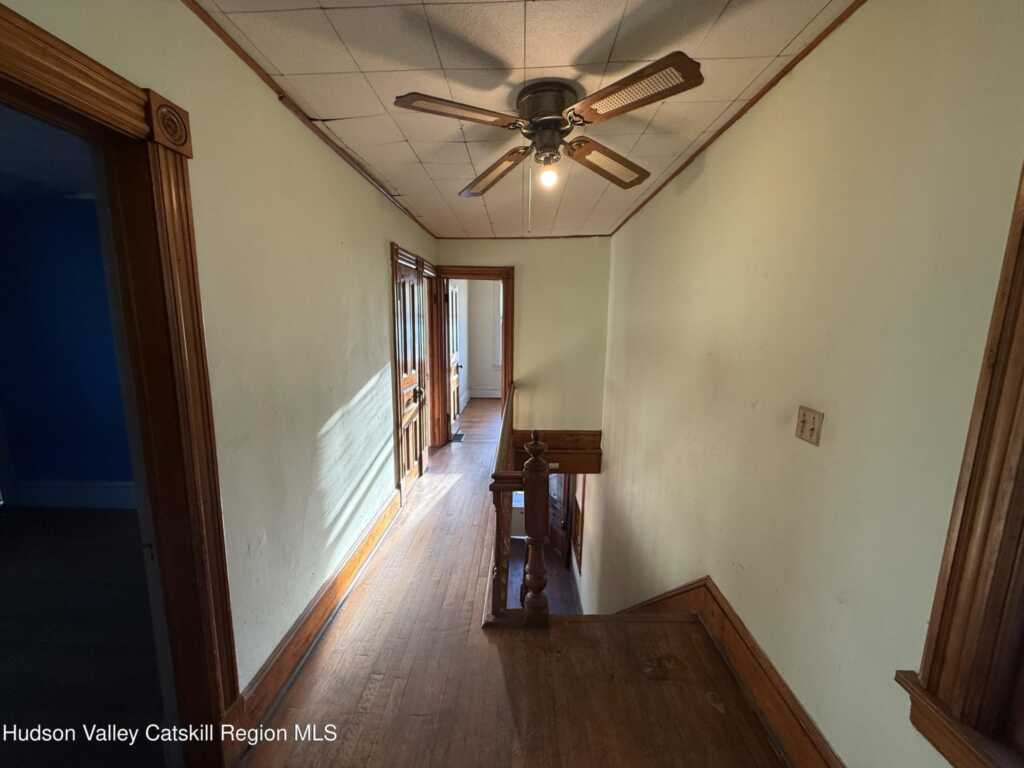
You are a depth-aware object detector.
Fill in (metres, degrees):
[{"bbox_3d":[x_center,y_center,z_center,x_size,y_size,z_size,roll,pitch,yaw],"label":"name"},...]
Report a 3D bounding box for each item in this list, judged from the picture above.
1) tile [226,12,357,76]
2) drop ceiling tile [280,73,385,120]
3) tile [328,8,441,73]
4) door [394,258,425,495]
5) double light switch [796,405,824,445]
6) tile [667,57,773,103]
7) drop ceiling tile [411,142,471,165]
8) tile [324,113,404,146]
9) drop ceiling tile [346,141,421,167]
[{"bbox_3d":[-0.719,-1.156,1.398,0.305,0.020,0.305,-1,8,2],"label":"tile"},{"bbox_3d":[-0.709,-1.197,1.702,0.305,0.016,0.305,-1,8,2],"label":"drop ceiling tile"},{"bbox_3d":[-0.412,-1.157,1.392,0.305,0.016,0.305,-1,8,2],"label":"tile"},{"bbox_3d":[-0.925,-0.031,3.680,0.045,1.980,0.650,1,9,1],"label":"door"},{"bbox_3d":[1.015,0.143,1.422,0.016,0.116,0.116,0,8,1],"label":"double light switch"},{"bbox_3d":[0.816,-1.222,1.661,0.305,0.016,0.305,-1,8,2],"label":"tile"},{"bbox_3d":[-0.391,-1.294,2.294,0.305,0.020,0.305,-1,8,2],"label":"drop ceiling tile"},{"bbox_3d":[-0.703,-1.245,2.001,0.305,0.020,0.305,-1,8,2],"label":"tile"},{"bbox_3d":[-0.695,-1.290,2.302,0.305,0.020,0.305,-1,8,2],"label":"drop ceiling tile"}]

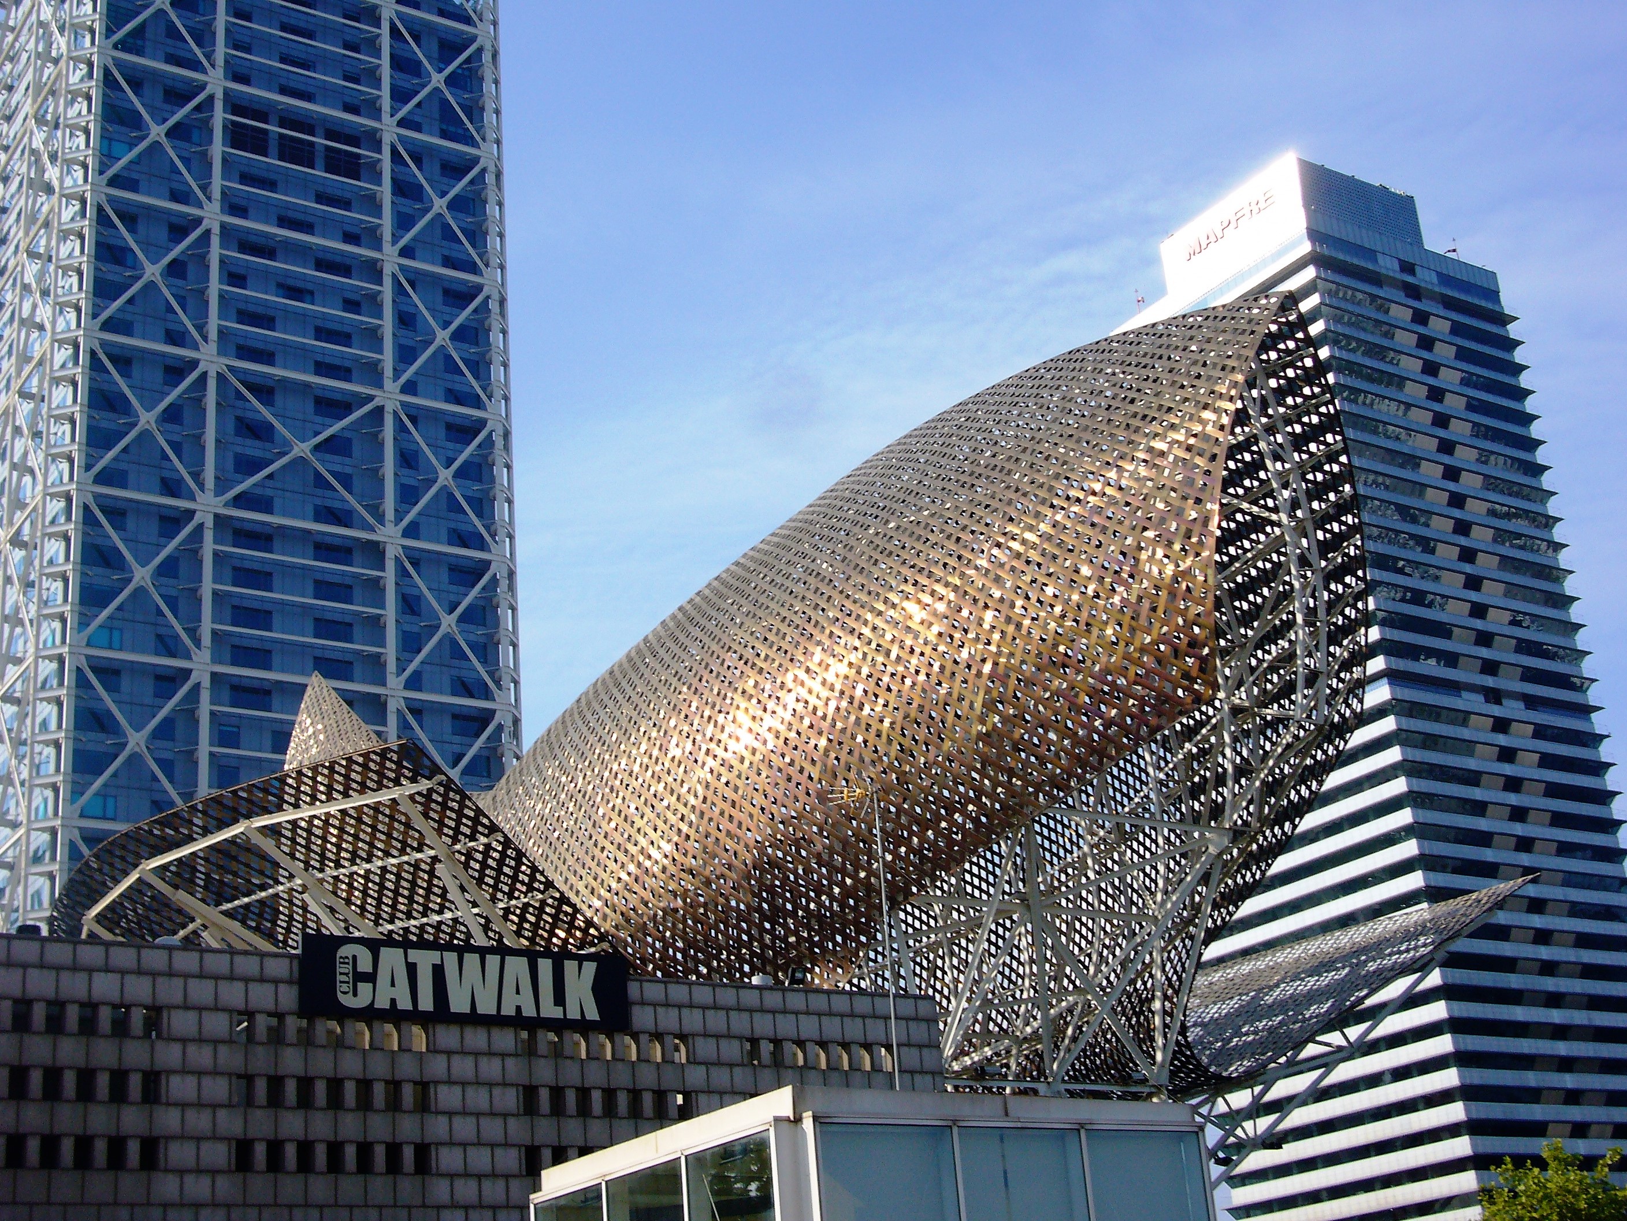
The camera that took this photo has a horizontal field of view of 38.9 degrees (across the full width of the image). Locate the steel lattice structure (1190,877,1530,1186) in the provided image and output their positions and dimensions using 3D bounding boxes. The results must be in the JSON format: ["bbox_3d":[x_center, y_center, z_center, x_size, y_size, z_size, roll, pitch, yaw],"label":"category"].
[{"bbox_3d":[20.491,15.662,84.704,14.000,11.000,7.000,-12,-23,17],"label":"steel lattice structure"}]

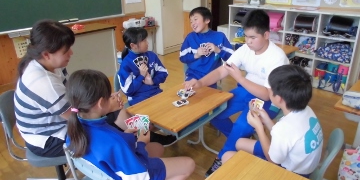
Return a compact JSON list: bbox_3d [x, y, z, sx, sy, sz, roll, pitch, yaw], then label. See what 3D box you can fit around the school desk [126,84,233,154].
[{"bbox_3d":[0.029,0.351,2.019,0.450,0.577,0.650,17,29,37],"label":"school desk"}]

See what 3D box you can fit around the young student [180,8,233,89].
[{"bbox_3d":[0.234,-0.194,2.583,0.480,1.125,0.660,3,23,11],"label":"young student"}]

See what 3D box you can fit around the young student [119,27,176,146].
[{"bbox_3d":[-0.220,0.005,2.260,0.630,1.040,0.460,13,27,32],"label":"young student"}]

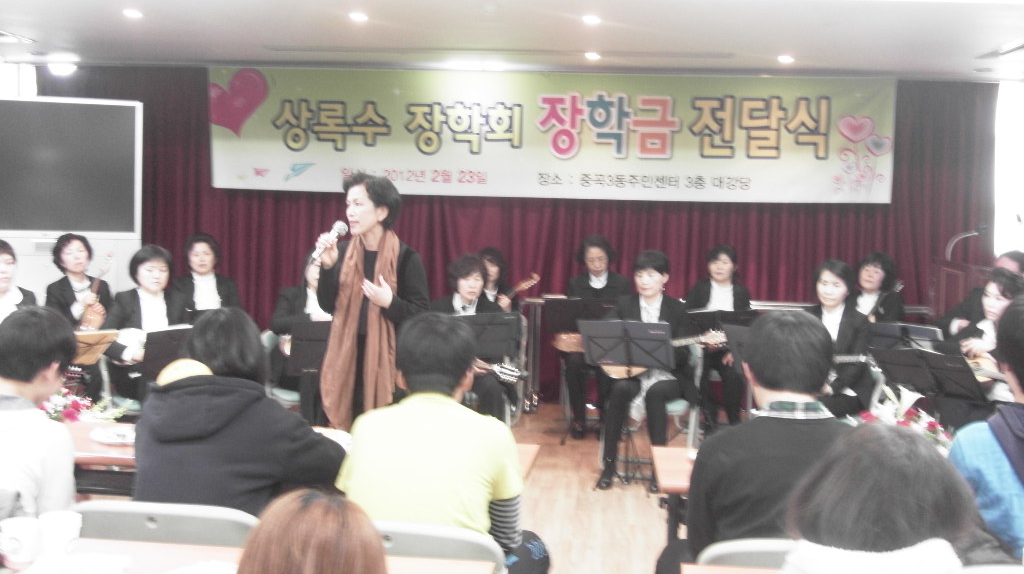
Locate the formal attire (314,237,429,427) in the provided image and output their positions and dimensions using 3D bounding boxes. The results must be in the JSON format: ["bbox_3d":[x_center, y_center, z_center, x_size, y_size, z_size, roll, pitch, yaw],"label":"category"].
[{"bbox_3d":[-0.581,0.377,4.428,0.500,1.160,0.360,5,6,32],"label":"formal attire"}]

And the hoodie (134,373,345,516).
[{"bbox_3d":[-0.749,0.545,2.900,0.540,0.600,0.480,2,6,7],"label":"hoodie"}]

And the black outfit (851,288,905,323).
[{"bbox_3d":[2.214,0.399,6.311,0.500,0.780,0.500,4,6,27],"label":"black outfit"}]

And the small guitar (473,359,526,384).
[{"bbox_3d":[-0.189,0.380,5.425,0.648,0.220,0.110,16,-12,33],"label":"small guitar"}]

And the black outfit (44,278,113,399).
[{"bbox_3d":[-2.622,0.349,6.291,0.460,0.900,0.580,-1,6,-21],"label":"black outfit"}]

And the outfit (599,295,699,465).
[{"bbox_3d":[0.756,0.499,5.703,0.550,0.880,0.650,2,5,10],"label":"outfit"}]

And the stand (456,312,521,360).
[{"bbox_3d":[-0.203,0.612,5.450,0.500,0.940,0.400,2,6,3],"label":"stand"}]

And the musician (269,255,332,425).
[{"bbox_3d":[-1.101,0.397,5.611,0.490,1.200,0.680,0,5,-12],"label":"musician"}]

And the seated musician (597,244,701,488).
[{"bbox_3d":[0.742,0.420,5.633,0.480,1.230,0.680,3,5,18],"label":"seated musician"}]

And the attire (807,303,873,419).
[{"bbox_3d":[1.651,0.535,5.317,0.500,0.860,0.620,4,6,27],"label":"attire"}]

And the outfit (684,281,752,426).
[{"bbox_3d":[1.366,0.453,6.850,0.470,1.000,0.680,2,6,3],"label":"outfit"}]

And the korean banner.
[{"bbox_3d":[0.214,-1.104,7.487,4.970,0.880,0.050,2,5,5],"label":"korean banner"}]

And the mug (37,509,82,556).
[{"bbox_3d":[-1.047,0.581,2.400,0.094,0.090,0.094,1,6,0],"label":"mug"}]

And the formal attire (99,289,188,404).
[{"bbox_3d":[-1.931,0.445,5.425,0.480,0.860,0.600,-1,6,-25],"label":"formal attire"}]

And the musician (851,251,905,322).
[{"bbox_3d":[2.178,0.410,6.240,0.520,1.230,0.720,4,6,27],"label":"musician"}]

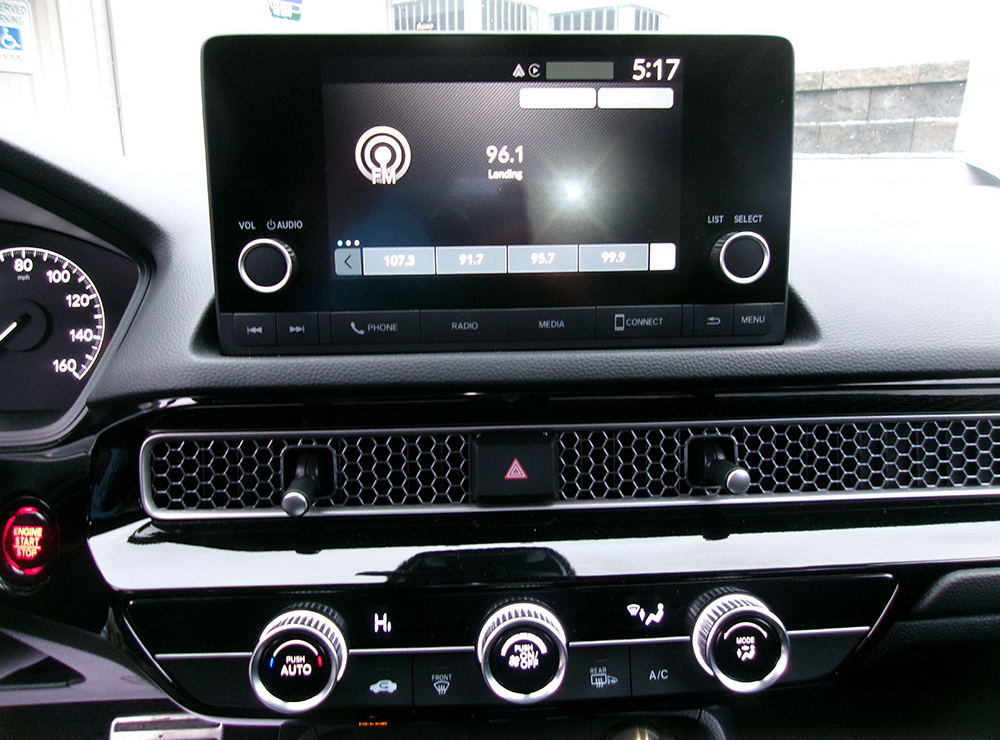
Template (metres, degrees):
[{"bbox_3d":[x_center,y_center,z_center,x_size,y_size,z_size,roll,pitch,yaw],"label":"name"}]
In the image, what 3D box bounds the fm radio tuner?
[{"bbox_3d":[0.002,-0.076,0.345,0.251,0.134,0.038,-1,7,-3],"label":"fm radio tuner"}]

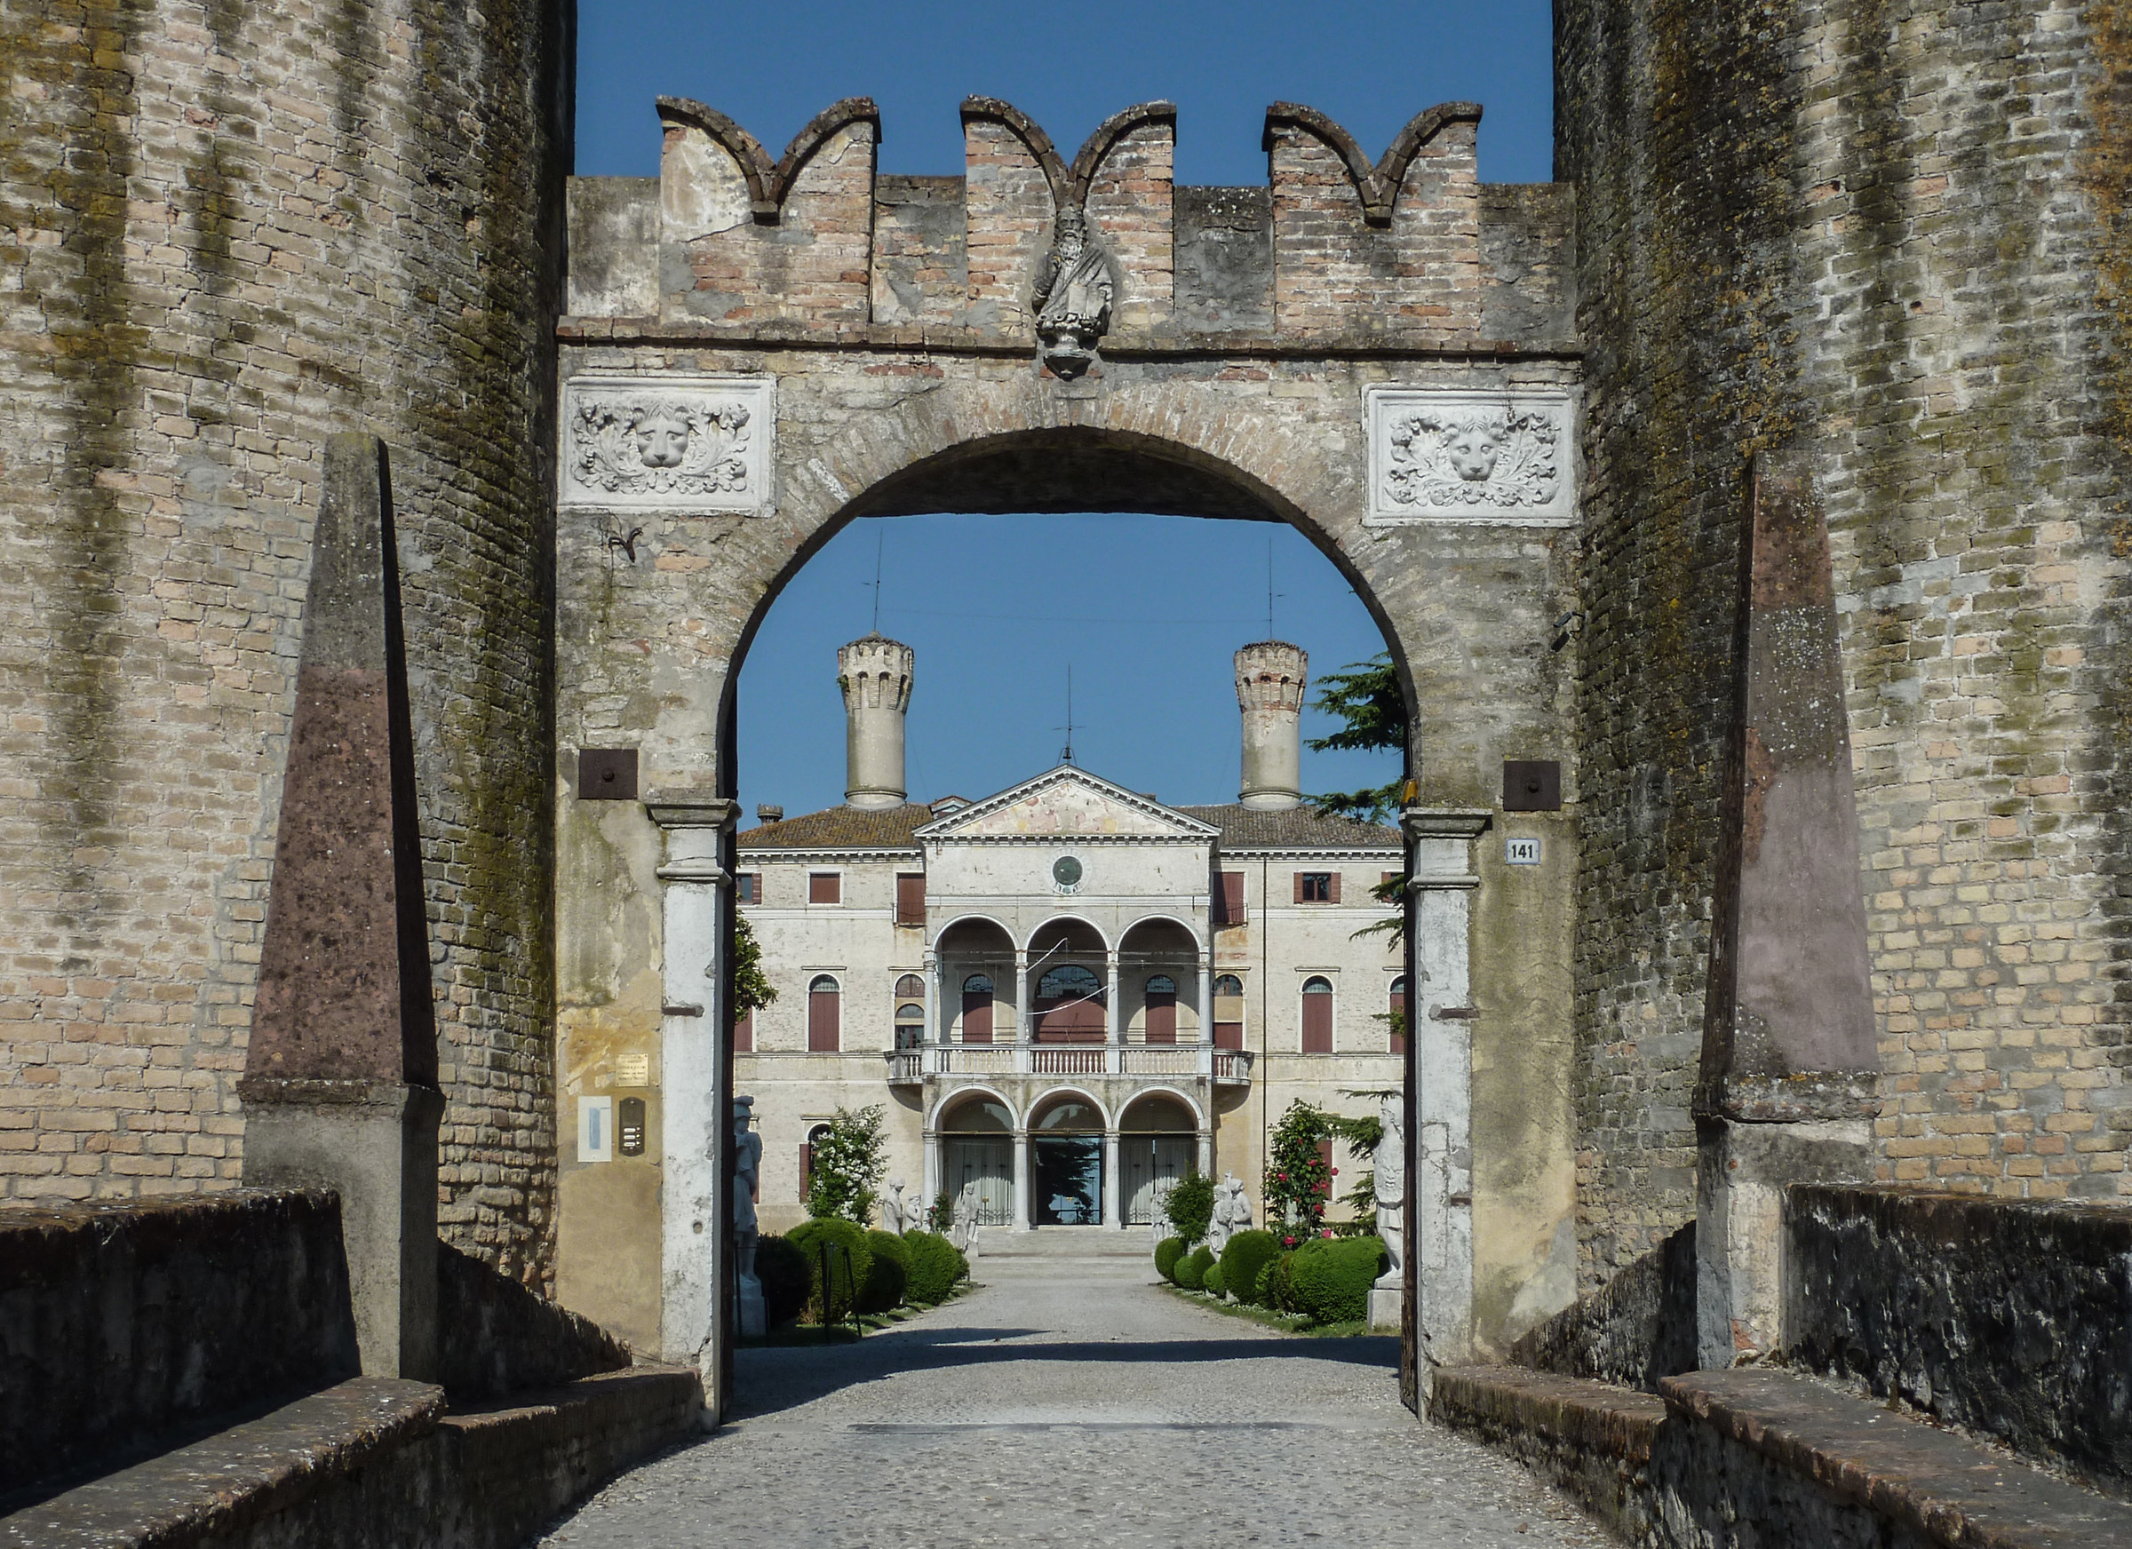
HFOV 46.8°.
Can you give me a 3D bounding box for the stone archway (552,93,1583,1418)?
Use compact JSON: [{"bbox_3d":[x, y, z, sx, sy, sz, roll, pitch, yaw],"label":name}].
[{"bbox_3d":[0.009,-0.100,12.900,5.200,6.700,1.000,0,-2,0],"label":"stone archway"}]

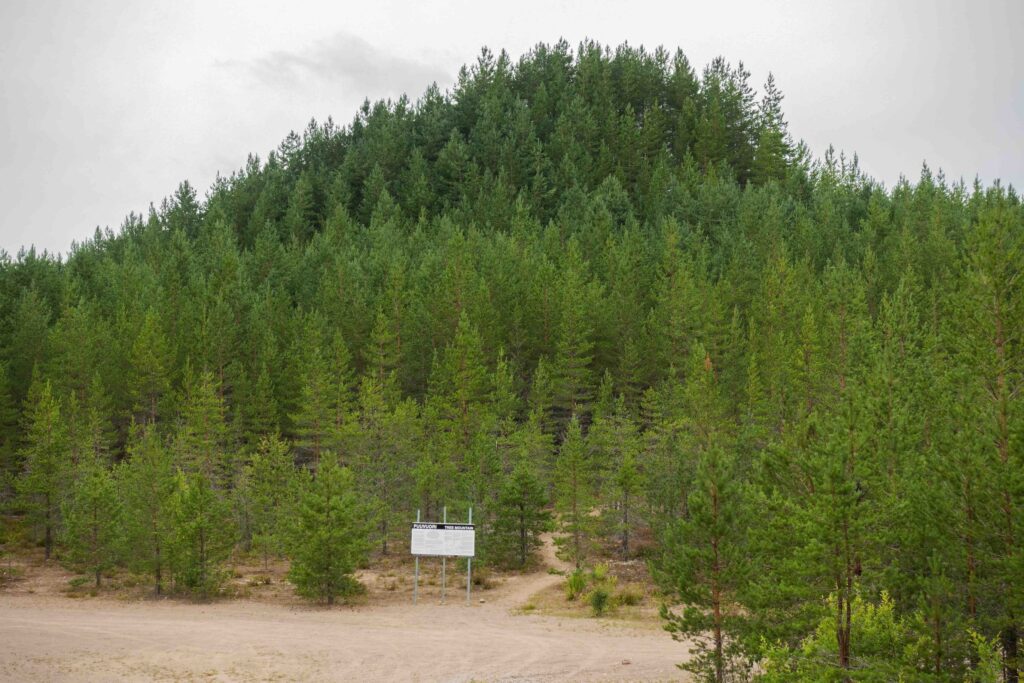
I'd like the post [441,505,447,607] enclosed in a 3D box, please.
[{"bbox_3d":[-2.159,6.824,63.500,0.070,3.093,0.070,1,-1,0],"label":"post"}]

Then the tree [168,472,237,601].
[{"bbox_3d":[-10.120,6.290,64.900,2.151,4.172,2.151,0,-1,0],"label":"tree"}]

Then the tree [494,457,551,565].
[{"bbox_3d":[0.339,6.097,71.000,2.032,3.851,2.032,0,-2,0],"label":"tree"}]

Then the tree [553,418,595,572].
[{"bbox_3d":[2.269,5.446,72.300,1.452,5.591,1.452,0,-1,0],"label":"tree"}]

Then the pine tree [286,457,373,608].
[{"bbox_3d":[-5.847,6.120,63.800,2.755,4.614,2.755,0,-1,0],"label":"pine tree"}]

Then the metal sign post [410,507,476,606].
[{"bbox_3d":[-2.064,6.463,60.000,1.943,2.983,0.120,0,-2,0],"label":"metal sign post"}]

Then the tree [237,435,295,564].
[{"bbox_3d":[-9.000,5.811,73.000,2.126,4.802,2.126,0,-2,0],"label":"tree"}]

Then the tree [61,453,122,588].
[{"bbox_3d":[-14.212,6.050,67.300,2.095,4.596,2.095,0,-1,0],"label":"tree"}]

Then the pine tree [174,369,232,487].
[{"bbox_3d":[-12.508,4.434,81.000,2.359,6.508,2.359,0,-2,0],"label":"pine tree"}]

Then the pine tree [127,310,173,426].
[{"bbox_3d":[-17.112,2.785,94.000,2.266,8.497,2.266,0,-2,0],"label":"pine tree"}]

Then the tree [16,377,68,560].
[{"bbox_3d":[-17.410,4.701,74.000,2.007,6.801,2.007,0,-2,0],"label":"tree"}]

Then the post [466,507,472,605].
[{"bbox_3d":[-1.281,6.471,60.000,0.065,2.938,0.065,0,-2,0],"label":"post"}]

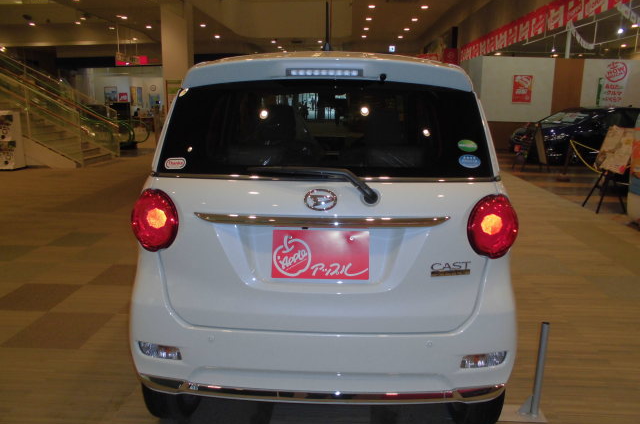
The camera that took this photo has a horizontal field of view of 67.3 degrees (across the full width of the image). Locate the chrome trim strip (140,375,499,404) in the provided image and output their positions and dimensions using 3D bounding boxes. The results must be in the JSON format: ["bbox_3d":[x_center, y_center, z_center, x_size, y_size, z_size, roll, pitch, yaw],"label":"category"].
[{"bbox_3d":[0.009,0.625,1.702,1.300,0.070,0.160,1,11,2],"label":"chrome trim strip"}]

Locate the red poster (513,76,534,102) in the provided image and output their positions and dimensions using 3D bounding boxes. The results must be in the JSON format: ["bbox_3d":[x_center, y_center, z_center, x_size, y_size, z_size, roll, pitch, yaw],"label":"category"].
[{"bbox_3d":[7.186,-4.350,17.000,0.680,0.970,0.015,0,11,-5],"label":"red poster"}]

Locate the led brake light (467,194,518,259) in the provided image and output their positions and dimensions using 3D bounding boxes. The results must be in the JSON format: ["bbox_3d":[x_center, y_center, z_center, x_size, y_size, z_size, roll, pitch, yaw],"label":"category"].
[{"bbox_3d":[0.593,0.045,1.649,0.190,0.215,0.130,1,11,2],"label":"led brake light"}]

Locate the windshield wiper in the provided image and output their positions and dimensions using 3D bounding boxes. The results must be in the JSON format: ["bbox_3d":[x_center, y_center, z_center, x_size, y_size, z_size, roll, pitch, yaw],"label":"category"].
[{"bbox_3d":[-0.021,-0.087,1.587,0.420,0.120,0.060,1,11,2],"label":"windshield wiper"}]

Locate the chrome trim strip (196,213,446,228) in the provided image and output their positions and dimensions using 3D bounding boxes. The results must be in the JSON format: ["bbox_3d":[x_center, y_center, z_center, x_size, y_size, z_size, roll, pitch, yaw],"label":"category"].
[{"bbox_3d":[0.010,0.028,1.572,0.840,0.040,0.050,1,11,2],"label":"chrome trim strip"}]

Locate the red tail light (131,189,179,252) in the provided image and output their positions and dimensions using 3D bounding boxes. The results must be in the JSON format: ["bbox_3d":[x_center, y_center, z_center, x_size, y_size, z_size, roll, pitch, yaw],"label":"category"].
[{"bbox_3d":[-0.577,0.030,1.681,0.190,0.215,0.130,1,11,2],"label":"red tail light"}]

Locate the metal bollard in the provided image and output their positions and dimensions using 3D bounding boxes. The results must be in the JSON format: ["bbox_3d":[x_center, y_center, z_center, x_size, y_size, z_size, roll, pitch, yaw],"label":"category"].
[{"bbox_3d":[0.931,0.684,2.070,0.100,0.430,0.060,1,11,2],"label":"metal bollard"}]

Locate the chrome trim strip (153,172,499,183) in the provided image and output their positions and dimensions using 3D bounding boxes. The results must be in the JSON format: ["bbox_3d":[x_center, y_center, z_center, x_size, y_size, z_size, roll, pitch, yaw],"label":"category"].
[{"bbox_3d":[0.018,-0.115,1.606,1.180,0.030,0.090,1,11,2],"label":"chrome trim strip"}]

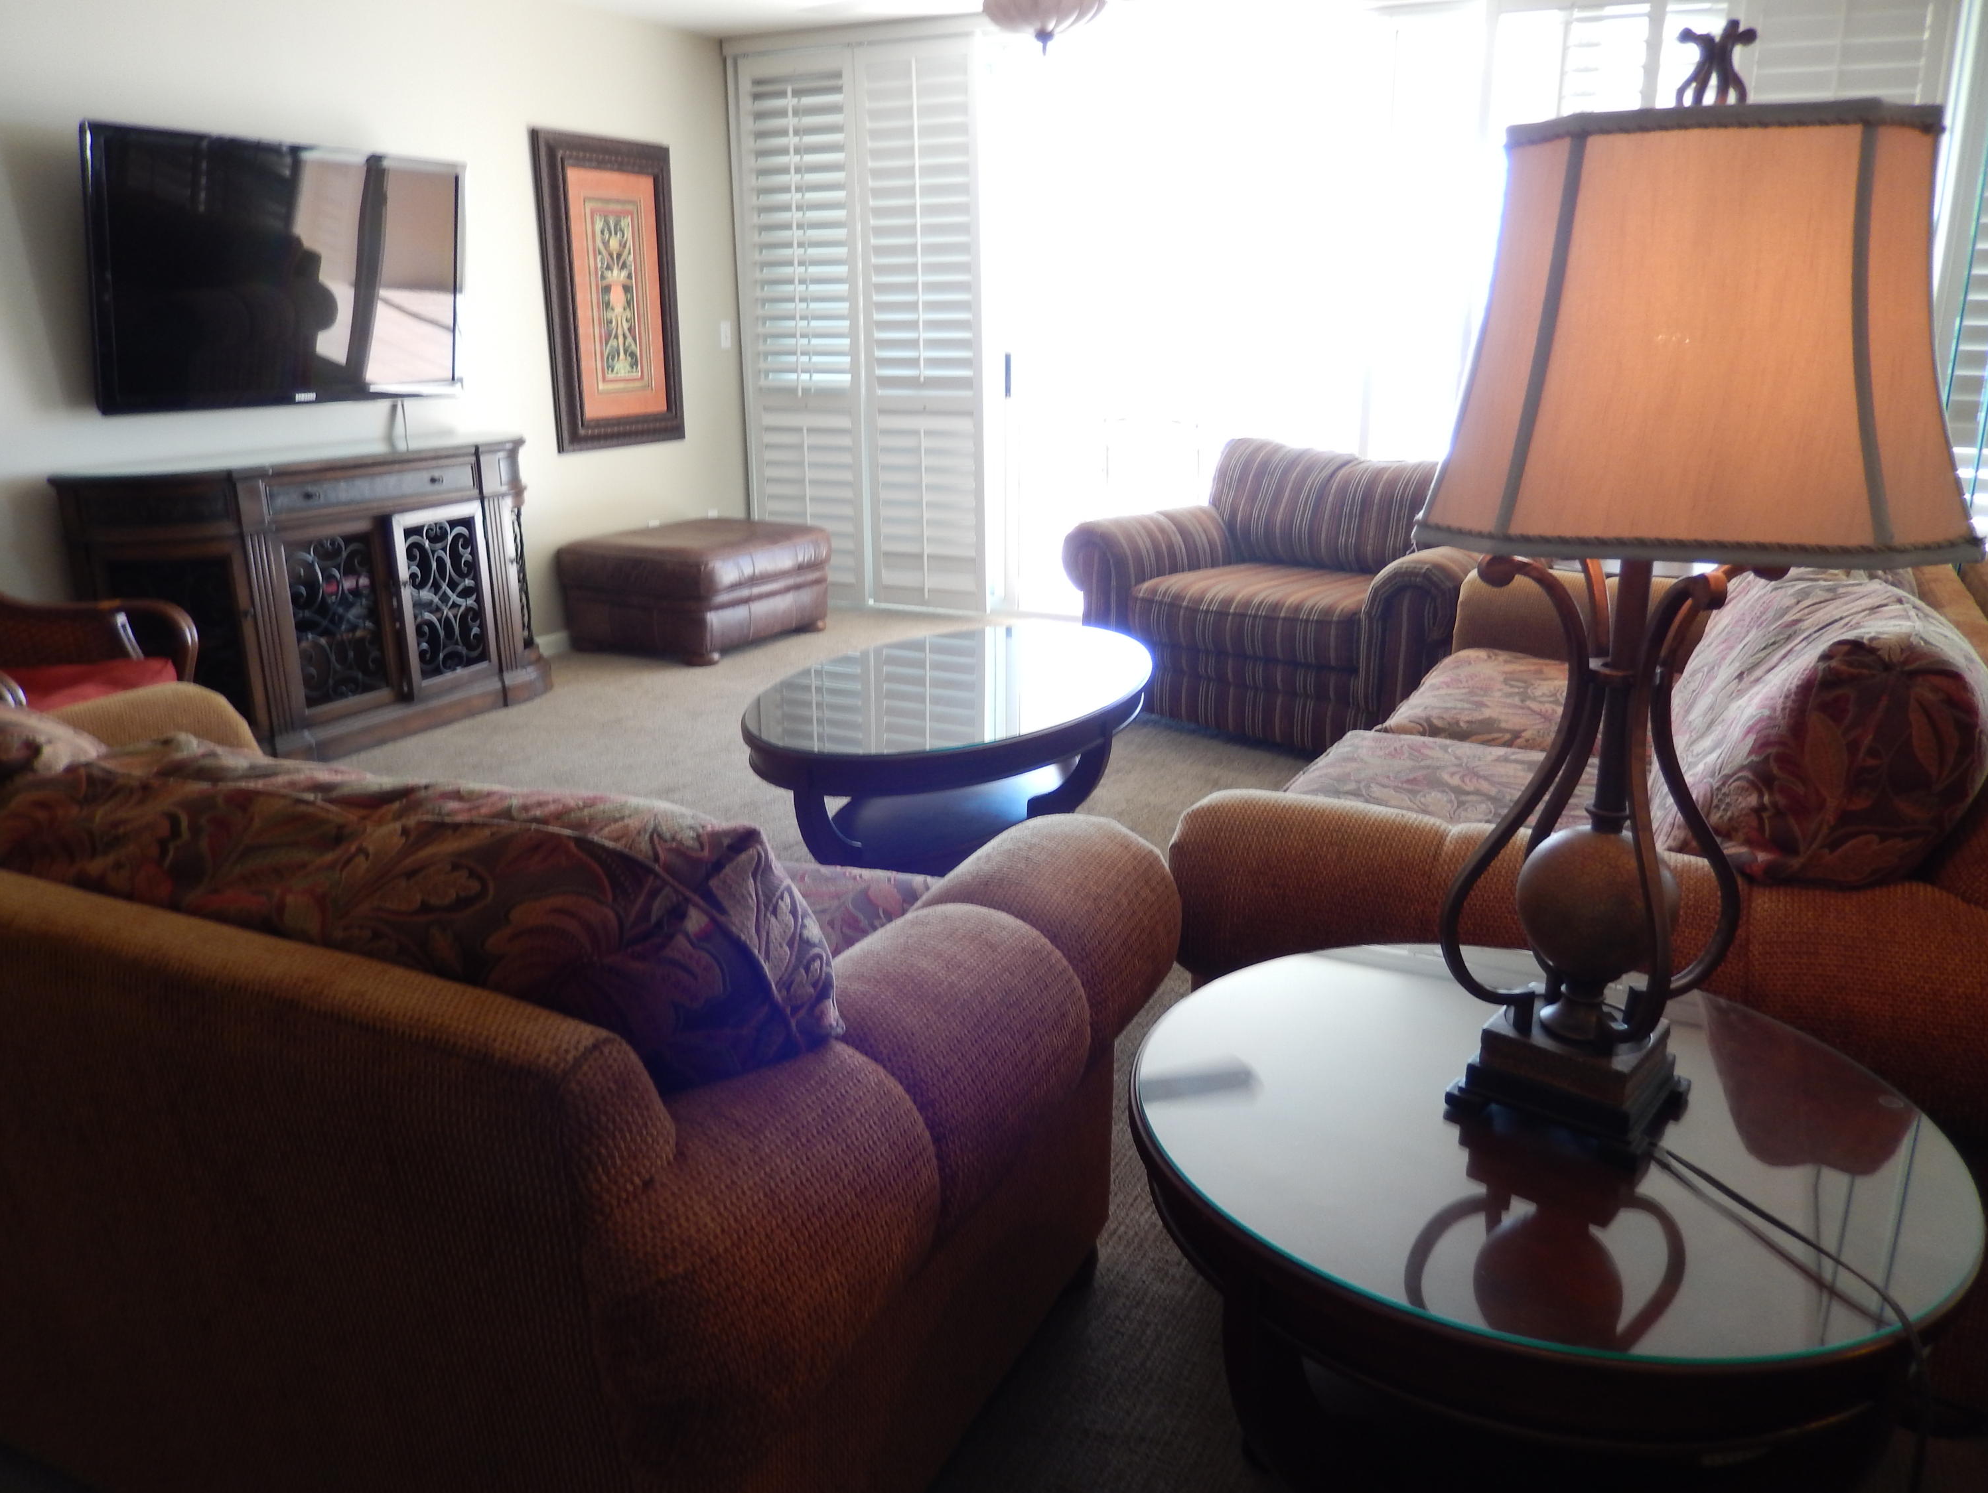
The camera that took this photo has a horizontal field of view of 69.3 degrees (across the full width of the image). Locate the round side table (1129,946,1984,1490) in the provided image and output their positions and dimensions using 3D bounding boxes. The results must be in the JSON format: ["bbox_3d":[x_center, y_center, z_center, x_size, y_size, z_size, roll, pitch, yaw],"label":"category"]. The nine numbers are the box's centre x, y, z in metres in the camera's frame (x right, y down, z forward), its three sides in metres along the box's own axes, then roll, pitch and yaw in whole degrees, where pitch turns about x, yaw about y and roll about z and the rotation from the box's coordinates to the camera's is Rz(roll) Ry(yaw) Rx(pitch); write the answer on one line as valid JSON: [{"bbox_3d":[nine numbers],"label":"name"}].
[{"bbox_3d":[0.488,0.613,1.398,0.700,0.610,0.700,-1,17,0],"label":"round side table"}]

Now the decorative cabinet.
[{"bbox_3d":[-2.097,-0.504,4.705,0.490,0.890,1.600,8,19,27],"label":"decorative cabinet"}]

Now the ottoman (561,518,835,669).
[{"bbox_3d":[-1.213,-0.661,6.002,0.735,0.425,0.830,9,19,29],"label":"ottoman"}]

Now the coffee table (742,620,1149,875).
[{"bbox_3d":[-0.075,0.077,3.411,0.840,0.485,1.300,7,19,25],"label":"coffee table"}]

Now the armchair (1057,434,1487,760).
[{"bbox_3d":[1.062,-0.573,4.845,1.360,0.880,0.950,12,21,36],"label":"armchair"}]

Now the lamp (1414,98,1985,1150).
[{"bbox_3d":[0.532,-0.076,1.169,0.375,0.840,0.375,6,18,20],"label":"lamp"}]

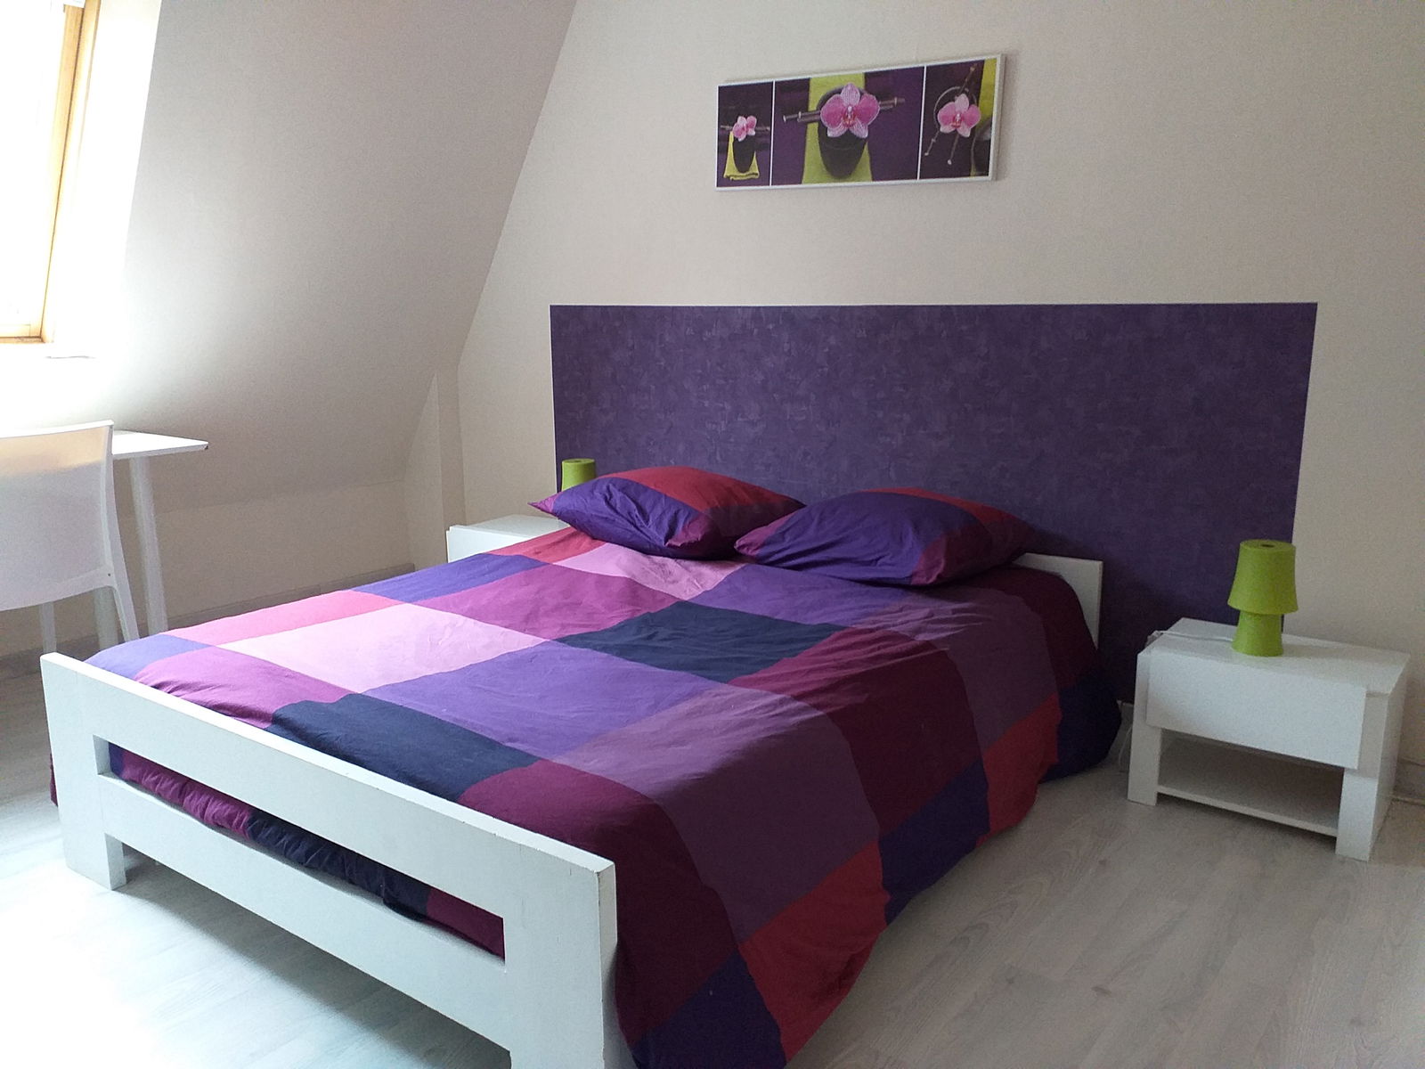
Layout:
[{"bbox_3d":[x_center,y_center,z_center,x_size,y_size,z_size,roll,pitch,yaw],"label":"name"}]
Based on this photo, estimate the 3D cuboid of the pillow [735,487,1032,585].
[{"bbox_3d":[0.449,-0.029,2.875,0.640,0.190,0.570,11,19,41],"label":"pillow"}]

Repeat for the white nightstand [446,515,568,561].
[{"bbox_3d":[-0.694,0.165,3.899,0.494,0.366,0.360,8,14,34],"label":"white nightstand"}]

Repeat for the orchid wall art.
[{"bbox_3d":[0.381,-1.148,3.039,0.890,0.305,0.030,9,15,34],"label":"orchid wall art"}]

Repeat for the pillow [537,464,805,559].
[{"bbox_3d":[-0.130,-0.105,3.176,0.650,0.200,0.620,11,19,42],"label":"pillow"}]

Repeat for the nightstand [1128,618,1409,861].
[{"bbox_3d":[1.283,0.452,2.486,0.494,0.364,0.380,9,14,37],"label":"nightstand"}]

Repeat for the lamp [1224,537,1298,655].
[{"bbox_3d":[1.260,0.144,2.452,0.160,0.247,0.160,8,14,34],"label":"lamp"}]

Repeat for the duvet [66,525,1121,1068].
[{"bbox_3d":[-0.152,0.351,2.499,1.720,0.460,1.900,8,14,34],"label":"duvet"}]

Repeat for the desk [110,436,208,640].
[{"bbox_3d":[-1.952,0.188,2.737,0.500,0.775,1.150,8,14,34],"label":"desk"}]

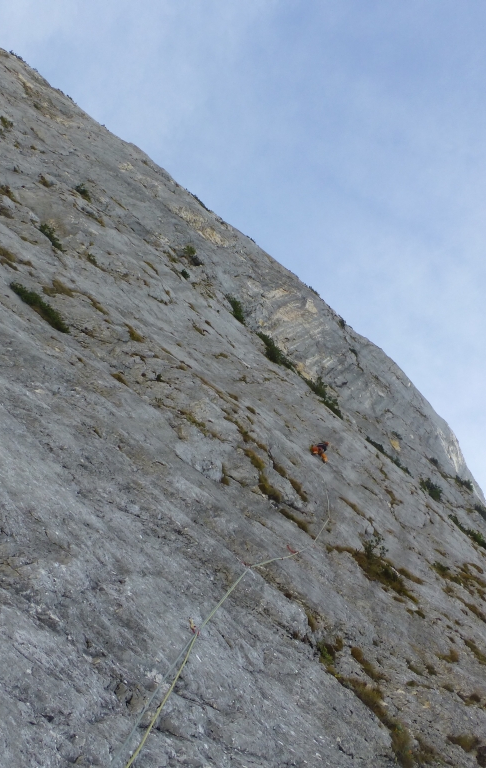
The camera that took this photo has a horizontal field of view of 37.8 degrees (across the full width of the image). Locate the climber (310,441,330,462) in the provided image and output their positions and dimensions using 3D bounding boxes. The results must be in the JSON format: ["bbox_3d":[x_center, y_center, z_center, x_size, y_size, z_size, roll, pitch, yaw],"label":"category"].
[{"bbox_3d":[4.447,3.915,41.000,0.850,1.500,0.700,31,-51,-26],"label":"climber"}]

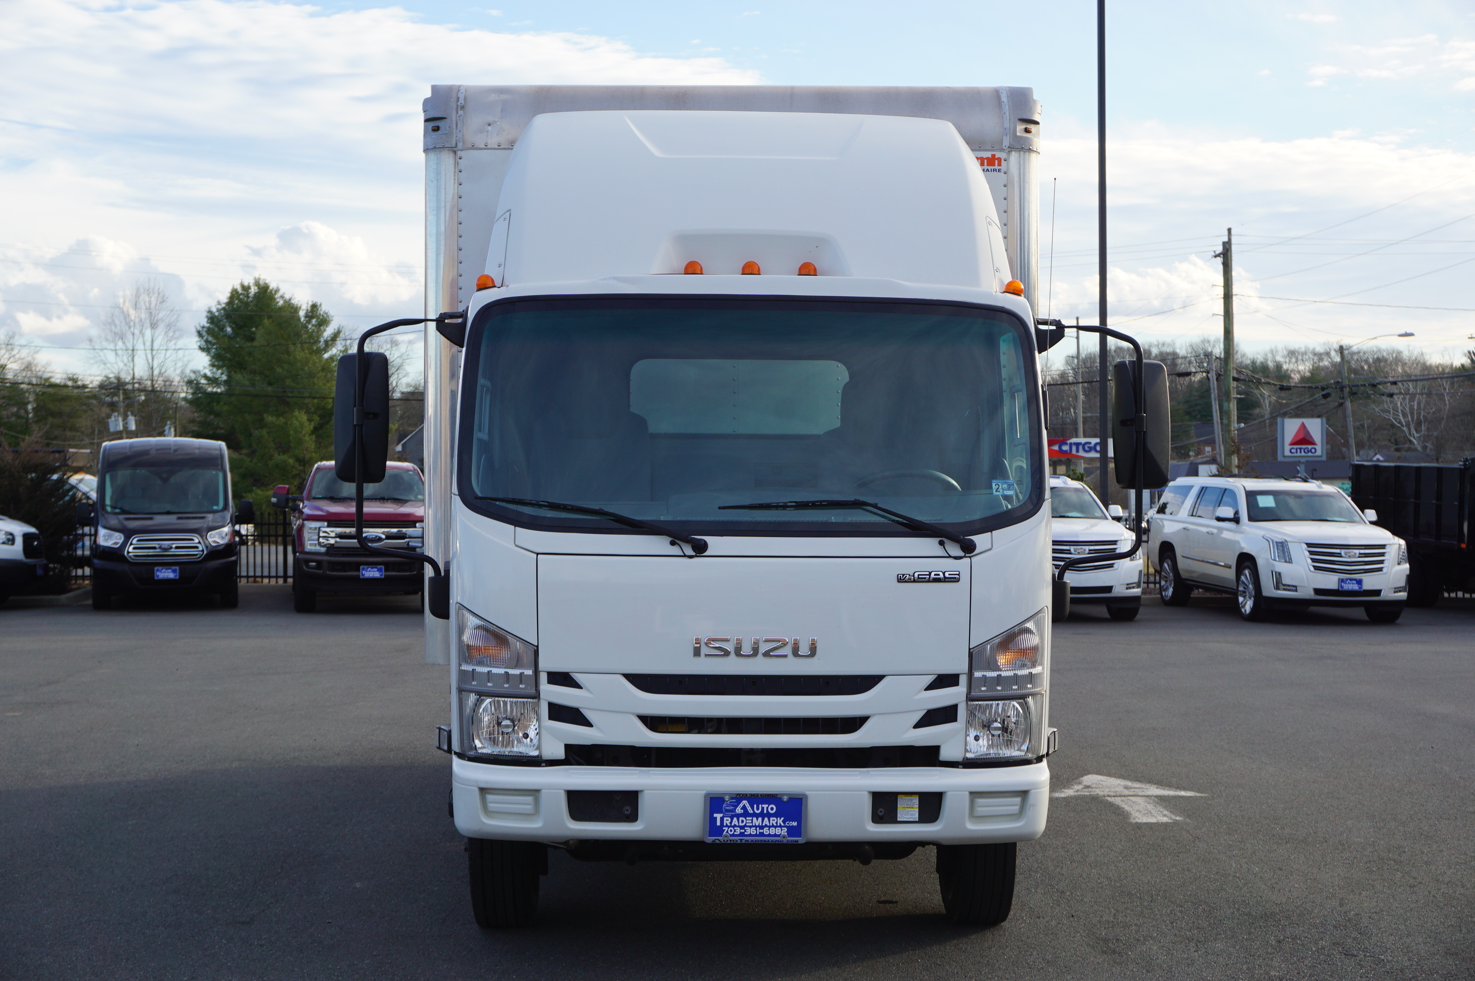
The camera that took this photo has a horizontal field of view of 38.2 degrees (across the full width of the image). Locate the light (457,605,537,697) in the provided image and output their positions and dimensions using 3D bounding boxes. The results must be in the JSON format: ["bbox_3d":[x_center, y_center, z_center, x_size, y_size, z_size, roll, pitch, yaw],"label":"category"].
[{"bbox_3d":[-0.771,0.512,6.850,0.252,0.288,0.200,0,0,0],"label":"light"}]

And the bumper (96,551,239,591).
[{"bbox_3d":[-7.580,1.070,28.150,1.940,0.500,0.500,0,0,-13],"label":"bumper"}]

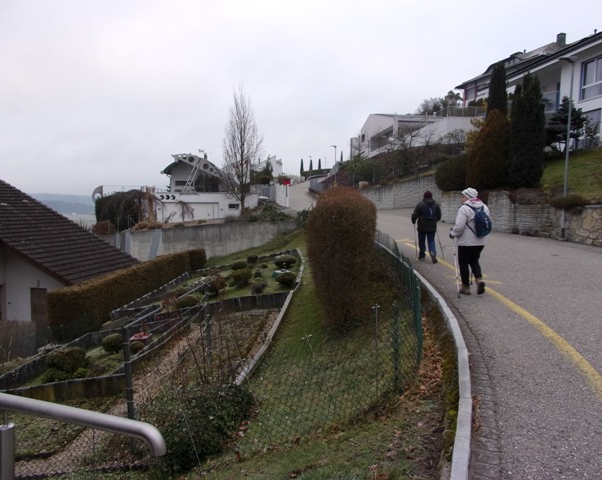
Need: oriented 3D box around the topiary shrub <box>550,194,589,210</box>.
[{"bbox_3d":[8.830,-1.233,15.200,1.300,0.525,0.900,1,4,0],"label":"topiary shrub"}]

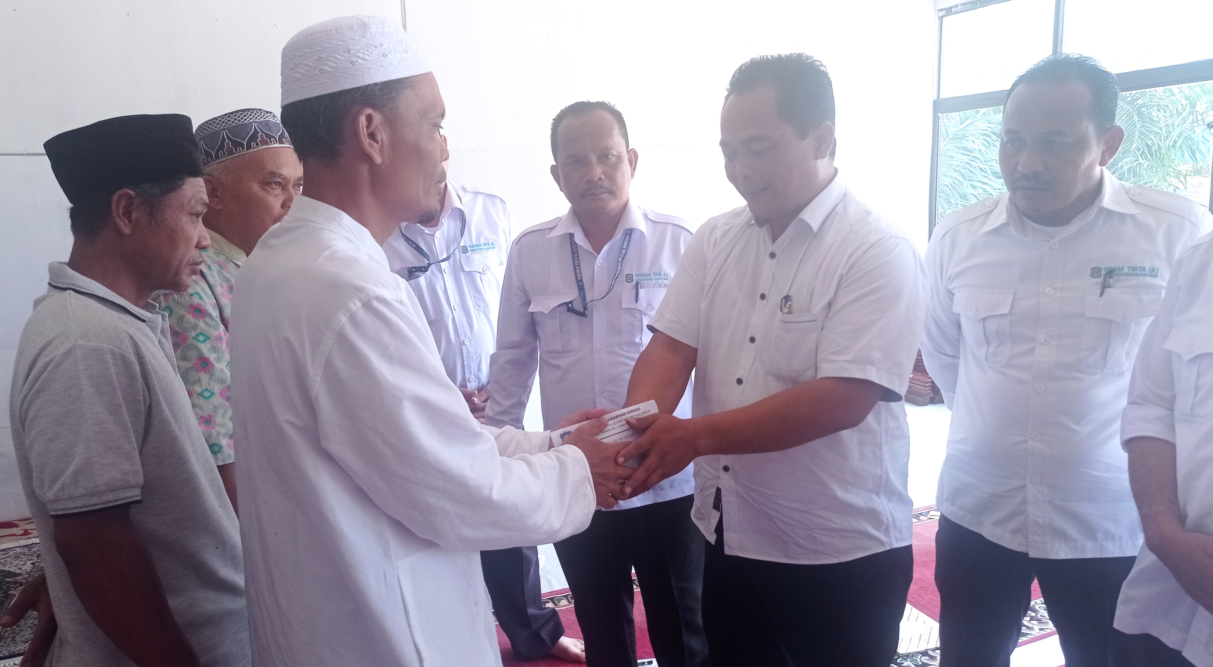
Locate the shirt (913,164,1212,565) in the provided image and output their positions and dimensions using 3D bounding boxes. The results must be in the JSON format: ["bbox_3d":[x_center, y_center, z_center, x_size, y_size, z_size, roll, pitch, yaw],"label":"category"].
[{"bbox_3d":[0.844,0.055,1.790,0.510,0.690,0.310,4,11,28],"label":"shirt"}]

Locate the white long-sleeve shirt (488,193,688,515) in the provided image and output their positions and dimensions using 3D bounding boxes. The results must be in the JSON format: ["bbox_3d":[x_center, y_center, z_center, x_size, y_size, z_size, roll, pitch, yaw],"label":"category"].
[{"bbox_3d":[-0.010,0.046,2.380,0.520,0.730,0.290,-1,10,5],"label":"white long-sleeve shirt"}]

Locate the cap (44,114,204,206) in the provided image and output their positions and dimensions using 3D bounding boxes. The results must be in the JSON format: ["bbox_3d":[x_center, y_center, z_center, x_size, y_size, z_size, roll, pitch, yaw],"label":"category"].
[{"bbox_3d":[-0.660,-0.236,1.340,0.215,0.095,0.170,-14,14,-20],"label":"cap"}]

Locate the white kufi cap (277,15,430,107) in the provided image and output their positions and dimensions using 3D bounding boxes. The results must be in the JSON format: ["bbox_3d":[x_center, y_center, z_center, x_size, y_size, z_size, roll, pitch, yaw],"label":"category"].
[{"bbox_3d":[-0.331,-0.367,1.290,0.200,0.097,0.178,-17,15,-21],"label":"white kufi cap"}]

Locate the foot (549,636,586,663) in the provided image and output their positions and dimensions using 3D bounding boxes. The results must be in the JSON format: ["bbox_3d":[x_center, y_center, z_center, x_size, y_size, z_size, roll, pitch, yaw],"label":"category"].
[{"bbox_3d":[-0.141,0.943,3.061,0.245,0.090,0.095,5,12,34],"label":"foot"}]

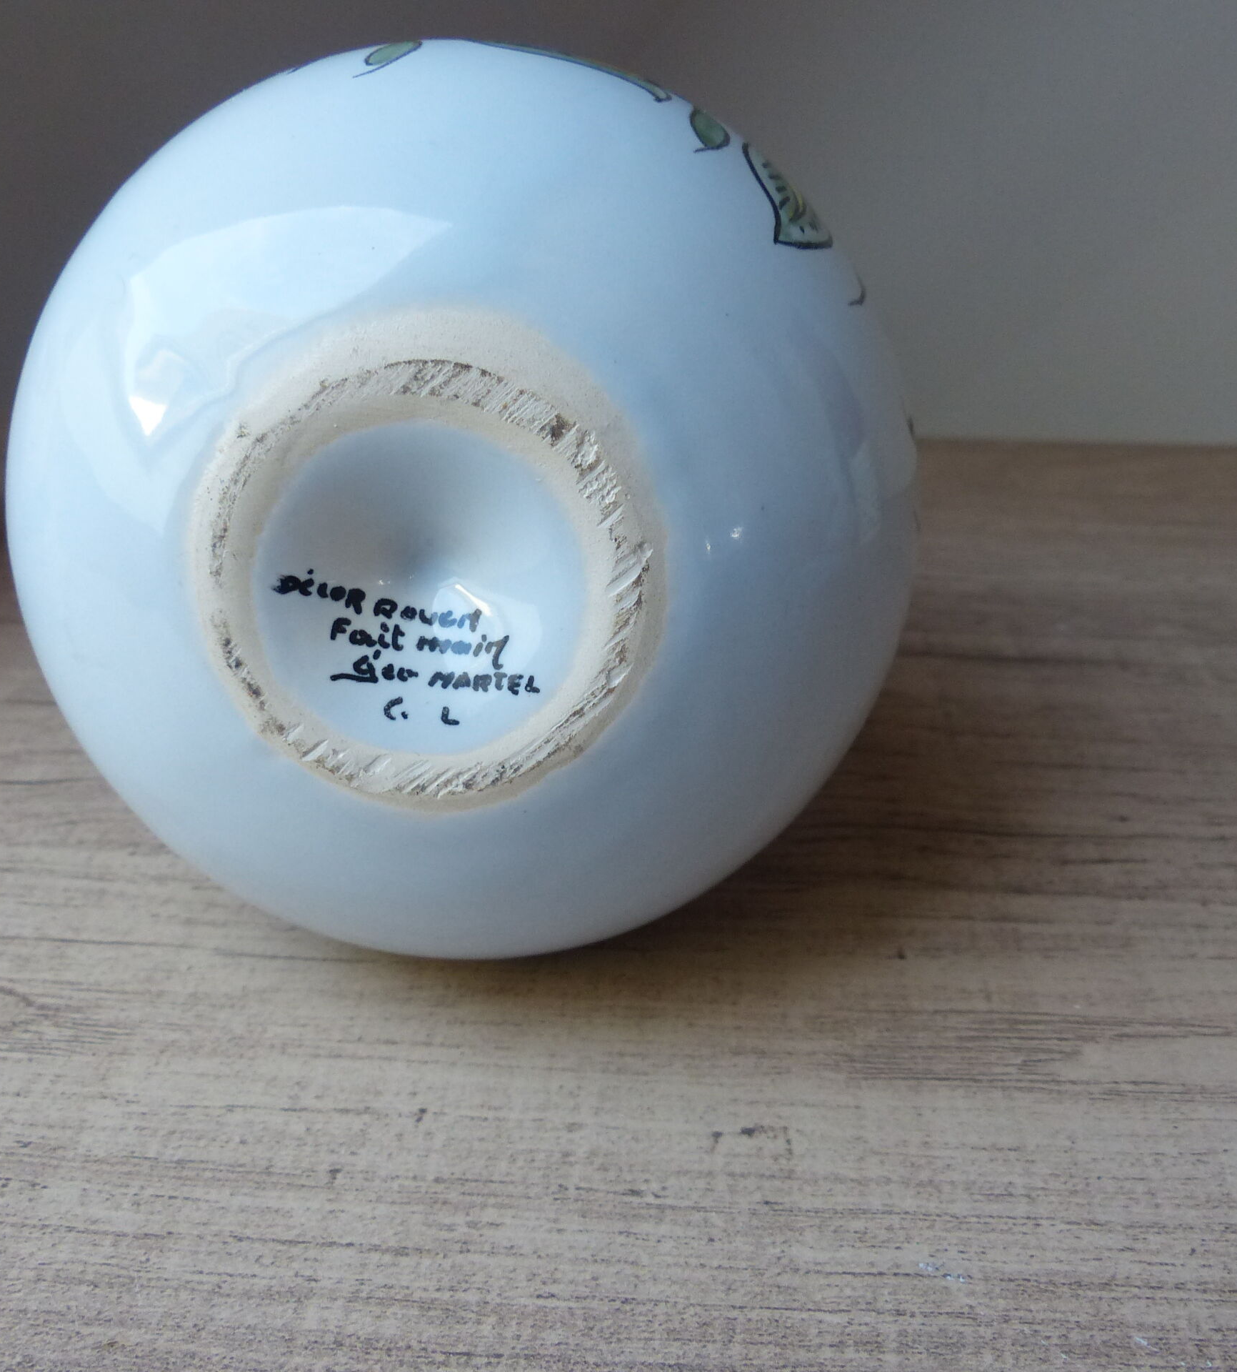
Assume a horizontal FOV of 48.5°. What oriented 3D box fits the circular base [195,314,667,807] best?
[{"bbox_3d":[-0.019,-0.011,0.141,0.051,0.051,0.010,-1,15,-3],"label":"circular base"}]

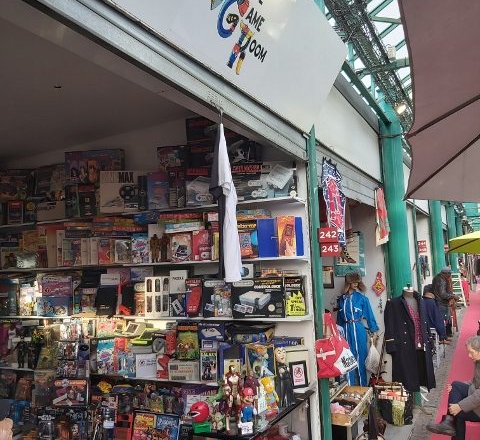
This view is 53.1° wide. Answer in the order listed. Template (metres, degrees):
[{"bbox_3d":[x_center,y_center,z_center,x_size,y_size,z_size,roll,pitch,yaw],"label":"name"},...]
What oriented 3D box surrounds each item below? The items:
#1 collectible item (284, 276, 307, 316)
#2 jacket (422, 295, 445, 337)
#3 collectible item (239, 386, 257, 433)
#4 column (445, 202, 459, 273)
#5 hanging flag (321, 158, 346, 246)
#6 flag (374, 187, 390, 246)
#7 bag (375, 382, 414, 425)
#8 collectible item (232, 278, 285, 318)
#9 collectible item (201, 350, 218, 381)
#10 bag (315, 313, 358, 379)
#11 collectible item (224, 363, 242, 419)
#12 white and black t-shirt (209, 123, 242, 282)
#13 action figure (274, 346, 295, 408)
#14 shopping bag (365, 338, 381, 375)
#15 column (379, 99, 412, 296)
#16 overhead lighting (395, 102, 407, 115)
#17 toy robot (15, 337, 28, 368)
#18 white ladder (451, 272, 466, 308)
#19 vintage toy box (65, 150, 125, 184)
[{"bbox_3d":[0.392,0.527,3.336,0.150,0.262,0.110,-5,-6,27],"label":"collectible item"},{"bbox_3d":[2.716,1.365,6.800,0.370,0.610,0.420,-2,-6,-3],"label":"jacket"},{"bbox_3d":[0.037,1.040,2.665,0.095,0.218,0.085,-2,-6,-5],"label":"collectible item"},{"bbox_3d":[7.683,1.233,17.394,0.250,3.800,0.250,-5,-6,26],"label":"column"},{"bbox_3d":[0.736,-0.138,3.727,0.060,0.650,0.480,-5,-6,27],"label":"hanging flag"},{"bbox_3d":[1.671,-0.032,5.628,0.070,0.680,0.380,-6,-7,36],"label":"flag"},{"bbox_3d":[1.693,2.025,5.300,0.340,0.390,0.240,-5,-6,26],"label":"bag"},{"bbox_3d":[0.151,0.555,3.391,0.395,0.258,0.115,-5,-6,27],"label":"collectible item"},{"bbox_3d":[-0.211,1.065,3.504,0.138,0.226,0.050,-5,-6,27],"label":"collectible item"},{"bbox_3d":[0.645,0.843,3.271,0.280,0.435,0.140,1,-7,-33],"label":"bag"},{"bbox_3d":[-0.037,0.966,2.701,0.100,0.300,0.060,-1,-6,-9],"label":"collectible item"},{"bbox_3d":[-0.058,-0.056,2.170,0.130,0.660,0.420,-3,-6,5],"label":"white and black t-shirt"},{"bbox_3d":[0.284,0.999,3.056,0.120,0.355,0.085,-1,-6,-18],"label":"action figure"},{"bbox_3d":[1.521,1.564,5.520,0.160,0.380,0.090,-5,-6,26],"label":"shopping bag"},{"bbox_3d":[1.979,0.345,5.954,0.250,3.800,0.250,-5,-6,27],"label":"column"},{"bbox_3d":[1.945,-1.351,5.827,0.150,0.130,0.080,-3,-6,6],"label":"overhead lighting"},{"bbox_3d":[-1.944,1.177,4.279,0.120,0.270,0.060,-1,-6,-11],"label":"toy robot"},{"bbox_3d":[7.467,2.403,16.440,0.420,1.150,0.450,-3,-6,11],"label":"white ladder"},{"bbox_3d":[-1.276,-0.463,4.200,0.490,0.265,0.100,-3,-6,7],"label":"vintage toy box"}]

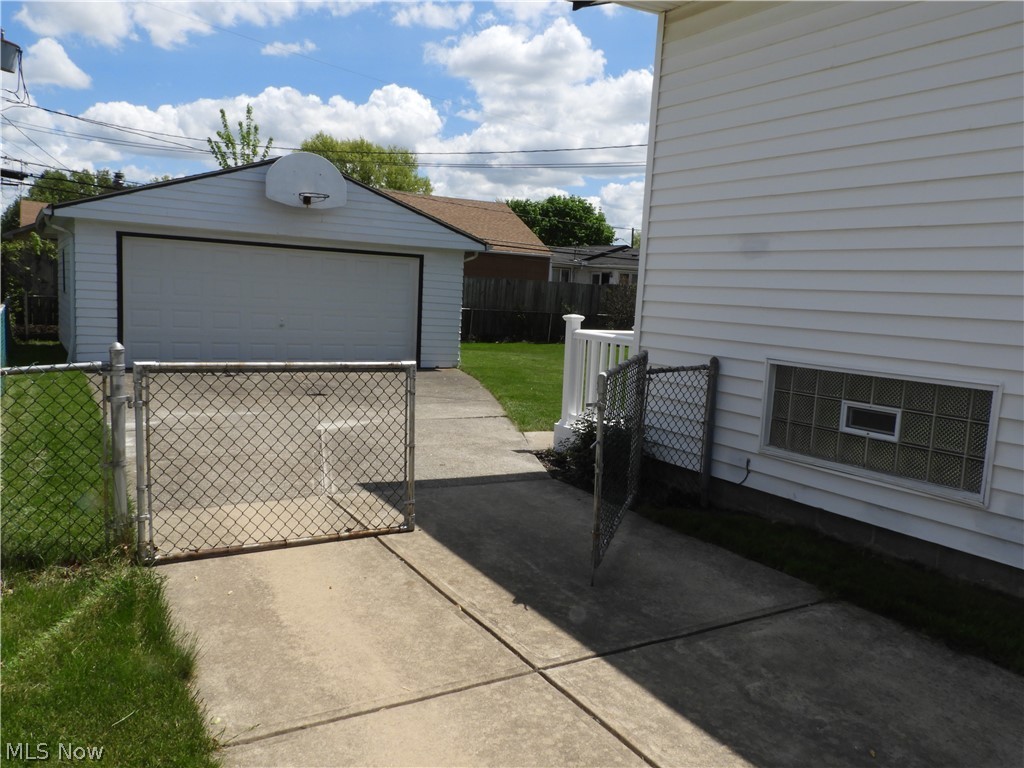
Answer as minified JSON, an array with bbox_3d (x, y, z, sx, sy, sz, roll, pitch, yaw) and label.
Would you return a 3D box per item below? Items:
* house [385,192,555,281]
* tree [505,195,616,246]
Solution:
[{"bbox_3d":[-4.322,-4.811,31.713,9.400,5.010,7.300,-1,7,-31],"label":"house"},{"bbox_3d":[2.614,-7.404,48.394,6.800,7.210,6.800,-1,7,-31],"label":"tree"}]

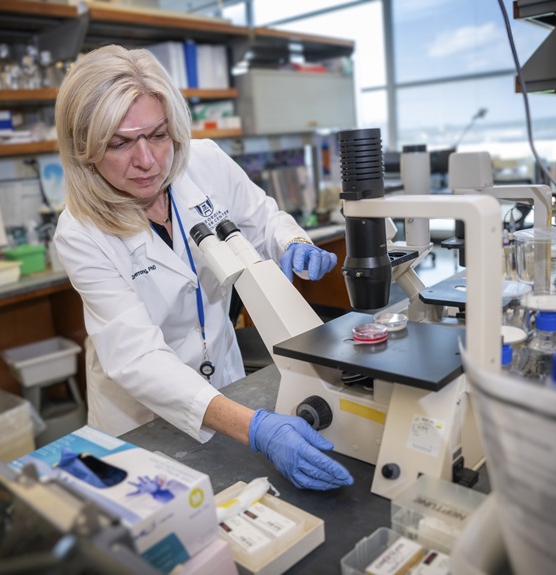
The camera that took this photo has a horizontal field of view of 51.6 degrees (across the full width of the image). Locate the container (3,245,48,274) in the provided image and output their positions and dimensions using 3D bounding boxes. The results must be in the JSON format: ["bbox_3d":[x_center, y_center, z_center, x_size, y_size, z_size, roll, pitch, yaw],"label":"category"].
[{"bbox_3d":[-1.288,-0.141,2.908,0.160,0.115,0.140,8,20,42],"label":"container"}]

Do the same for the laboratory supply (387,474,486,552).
[{"bbox_3d":[0.221,0.309,0.757,0.120,0.057,0.082,8,20,42],"label":"laboratory supply"}]

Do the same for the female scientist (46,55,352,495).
[{"bbox_3d":[-0.080,0.339,1.198,0.740,1.620,0.520,8,20,42],"label":"female scientist"}]

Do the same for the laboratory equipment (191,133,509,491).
[{"bbox_3d":[0.080,0.017,0.975,0.605,0.535,0.215,8,20,42],"label":"laboratory equipment"}]

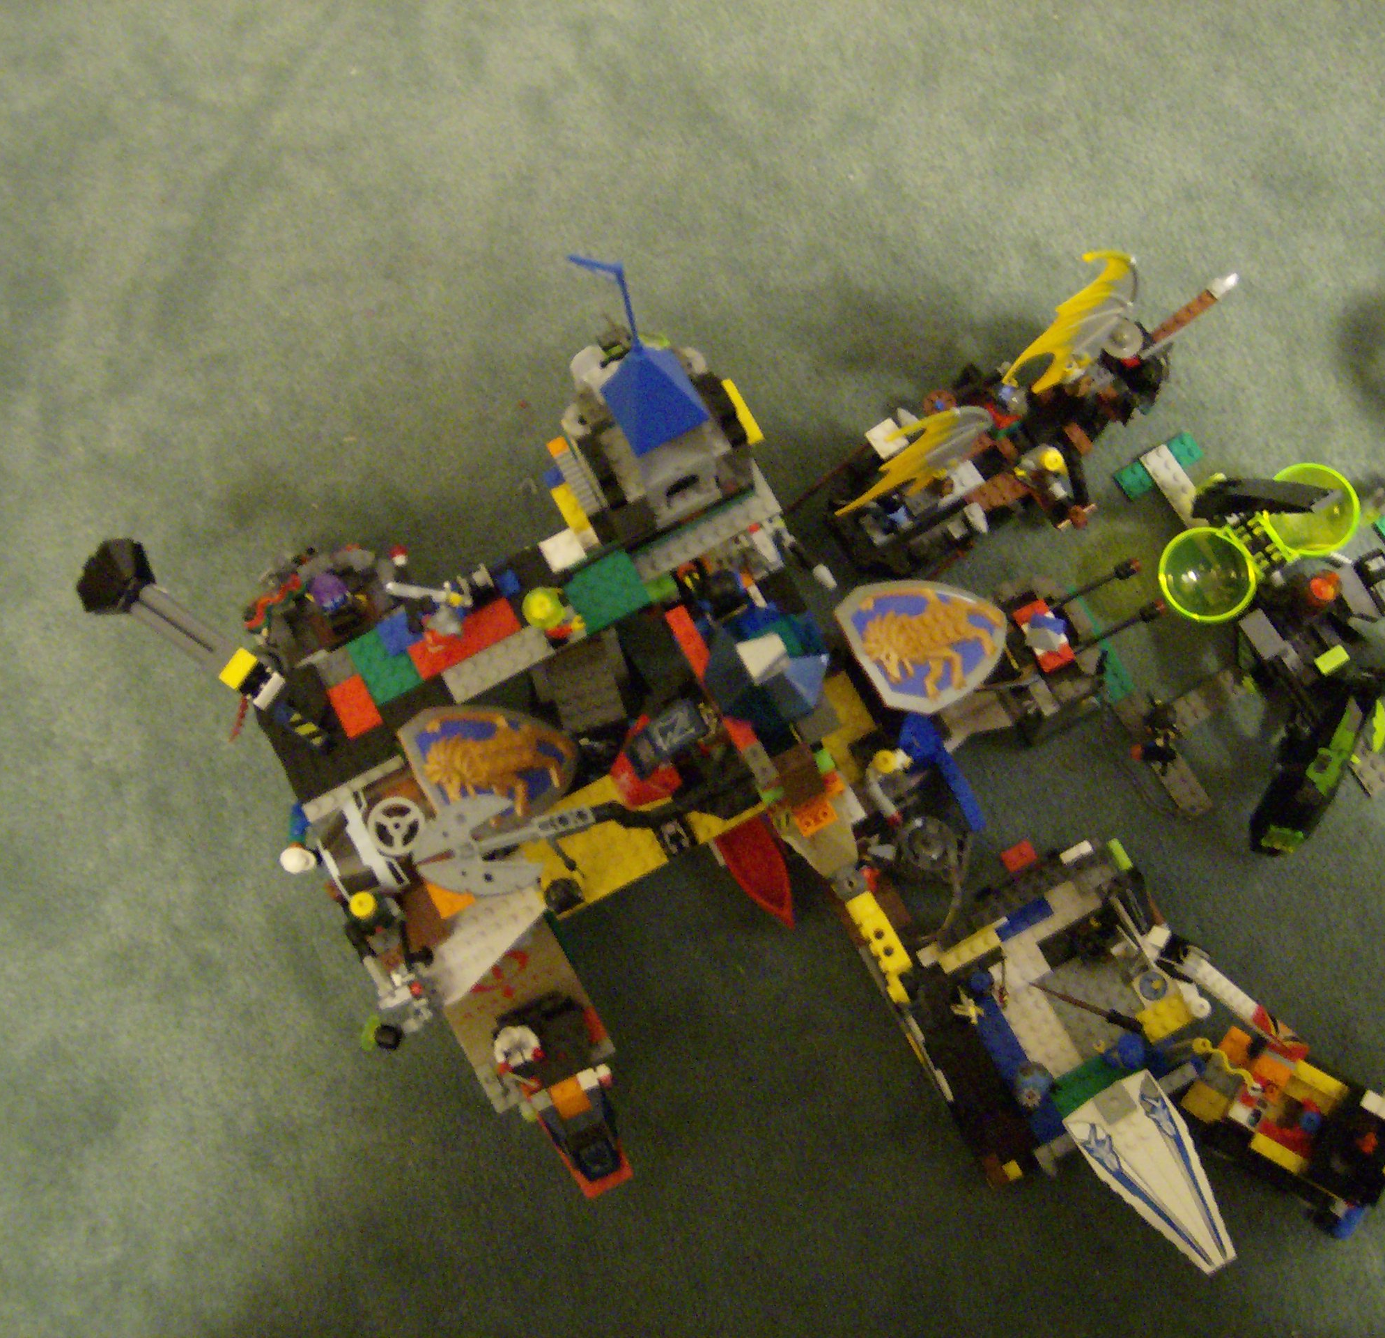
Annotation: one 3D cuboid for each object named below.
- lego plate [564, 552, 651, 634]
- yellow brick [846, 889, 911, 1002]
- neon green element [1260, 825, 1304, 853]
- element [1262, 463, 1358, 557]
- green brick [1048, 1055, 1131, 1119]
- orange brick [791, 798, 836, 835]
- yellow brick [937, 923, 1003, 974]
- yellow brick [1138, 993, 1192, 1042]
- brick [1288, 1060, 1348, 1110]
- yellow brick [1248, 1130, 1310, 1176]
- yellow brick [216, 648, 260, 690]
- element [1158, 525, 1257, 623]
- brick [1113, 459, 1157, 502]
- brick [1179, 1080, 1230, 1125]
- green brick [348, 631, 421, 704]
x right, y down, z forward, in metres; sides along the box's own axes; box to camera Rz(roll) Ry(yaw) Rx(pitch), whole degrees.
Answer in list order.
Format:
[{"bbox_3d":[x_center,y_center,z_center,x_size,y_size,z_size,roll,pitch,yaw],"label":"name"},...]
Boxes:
[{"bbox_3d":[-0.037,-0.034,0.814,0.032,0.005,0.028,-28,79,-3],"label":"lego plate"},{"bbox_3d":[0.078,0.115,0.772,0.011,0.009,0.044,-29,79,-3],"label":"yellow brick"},{"bbox_3d":[0.305,0.088,0.964,0.018,0.009,0.011,14,80,5],"label":"neon green element"},{"bbox_3d":[0.304,-0.078,0.914,0.049,0.027,0.048,0,84,1],"label":"element"},{"bbox_3d":[0.203,0.213,0.952,0.042,0.009,0.022,-29,84,-2],"label":"green brick"},{"bbox_3d":[0.051,0.061,0.788,0.016,0.009,0.015,-29,84,-2],"label":"orange brick"},{"bbox_3d":[0.142,0.143,0.949,0.032,0.011,0.009,-29,84,-2],"label":"yellow brick"},{"bbox_3d":[0.235,0.173,0.929,0.024,0.011,0.016,-30,79,-4],"label":"yellow brick"},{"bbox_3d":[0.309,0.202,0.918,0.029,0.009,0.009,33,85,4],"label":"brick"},{"bbox_3d":[0.296,0.244,0.942,0.032,0.011,0.008,29,81,8],"label":"yellow brick"},{"bbox_3d":[-0.208,0.000,0.853,0.010,0.009,0.016,35,85,4],"label":"yellow brick"},{"bbox_3d":[0.255,-0.047,0.924,0.049,0.027,0.048,0,84,1],"label":"element"},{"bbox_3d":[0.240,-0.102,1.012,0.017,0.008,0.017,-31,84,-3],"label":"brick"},{"bbox_3d":[0.242,0.205,0.882,0.017,0.009,0.015,37,85,4],"label":"brick"},{"bbox_3d":[-0.143,-0.002,0.868,0.025,0.011,0.032,-29,84,-3],"label":"green brick"}]

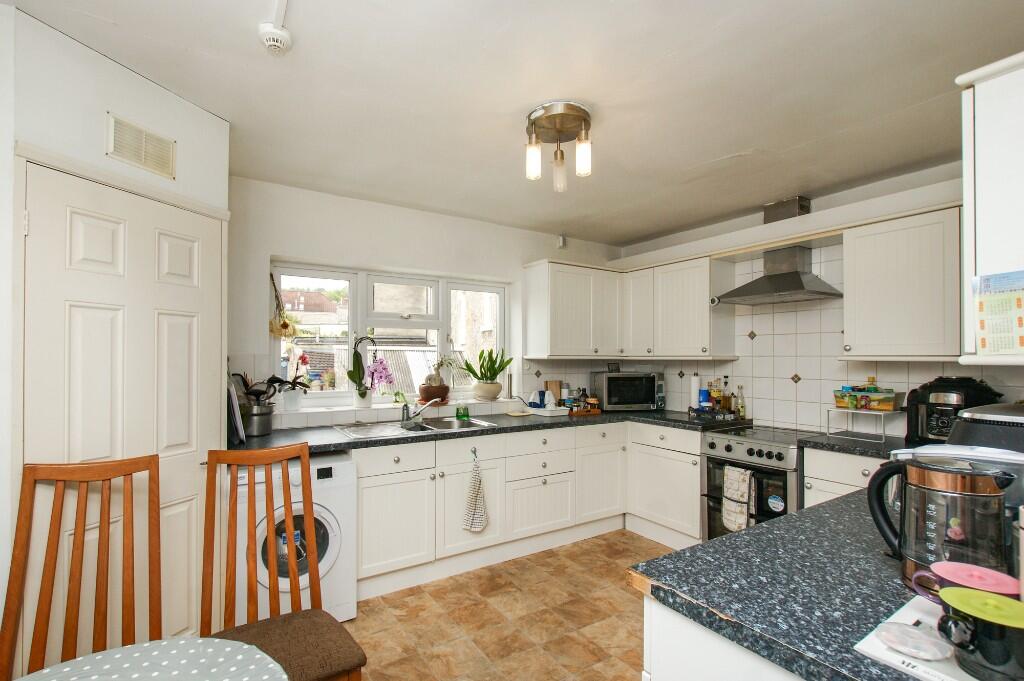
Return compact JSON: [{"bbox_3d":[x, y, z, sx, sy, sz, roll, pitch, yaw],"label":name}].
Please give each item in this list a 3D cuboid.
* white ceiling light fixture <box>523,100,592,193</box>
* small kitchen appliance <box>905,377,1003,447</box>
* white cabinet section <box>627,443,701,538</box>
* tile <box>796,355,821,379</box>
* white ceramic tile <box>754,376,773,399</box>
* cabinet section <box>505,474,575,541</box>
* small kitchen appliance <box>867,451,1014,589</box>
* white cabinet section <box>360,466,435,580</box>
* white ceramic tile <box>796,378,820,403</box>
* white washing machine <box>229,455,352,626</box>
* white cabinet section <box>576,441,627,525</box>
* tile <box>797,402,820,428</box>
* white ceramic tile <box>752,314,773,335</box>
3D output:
[{"bbox_3d":[0.212,-0.859,1.940,0.285,0.285,0.285,0,-1,0],"label":"white ceiling light fixture"},{"bbox_3d":[2.134,0.370,2.060,0.310,0.360,0.310,1,-2,-31],"label":"small kitchen appliance"},{"bbox_3d":[1.140,1.104,3.180,0.022,0.570,0.600,1,-2,-31],"label":"white cabinet section"},{"bbox_3d":[1.957,0.187,2.811,0.010,0.150,0.150,1,-1,-30],"label":"tile"},{"bbox_3d":[1.821,0.346,3.090,0.010,0.150,0.150,1,-2,-31],"label":"white ceramic tile"},{"bbox_3d":[0.210,1.173,3.030,0.605,0.400,0.022,1,-2,-31],"label":"cabinet section"},{"bbox_3d":[0.898,0.380,0.892,0.155,0.250,0.215,1,-2,-27],"label":"small kitchen appliance"},{"bbox_3d":[-0.665,1.069,2.510,0.470,0.570,0.022,1,-2,-31],"label":"white cabinet section"},{"bbox_3d":[2.004,0.339,2.880,0.010,0.150,0.150,1,-2,-31],"label":"white ceramic tile"},{"bbox_3d":[-1.209,1.053,2.354,0.590,0.850,0.570,1,-1,-30],"label":"white washing machine"},{"bbox_3d":[0.679,1.080,3.250,0.500,0.560,0.020,1,-2,-32],"label":"white cabinet section"},{"bbox_3d":[1.973,0.491,2.833,0.010,0.150,0.148,1,-2,-35],"label":"tile"},{"bbox_3d":[1.821,-0.116,3.090,0.010,0.150,0.150,1,-2,-31],"label":"white ceramic tile"}]

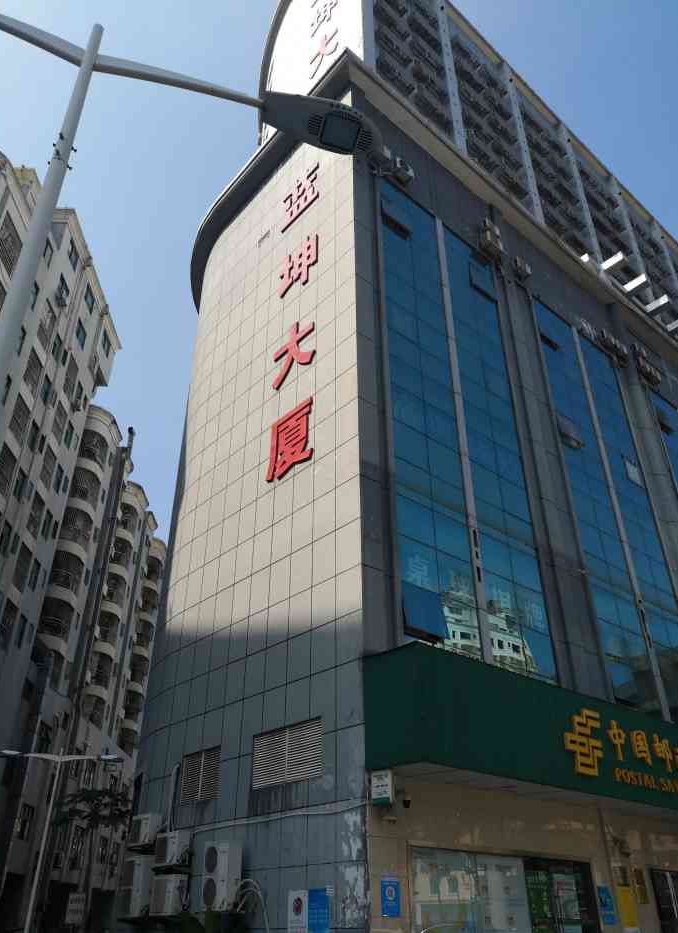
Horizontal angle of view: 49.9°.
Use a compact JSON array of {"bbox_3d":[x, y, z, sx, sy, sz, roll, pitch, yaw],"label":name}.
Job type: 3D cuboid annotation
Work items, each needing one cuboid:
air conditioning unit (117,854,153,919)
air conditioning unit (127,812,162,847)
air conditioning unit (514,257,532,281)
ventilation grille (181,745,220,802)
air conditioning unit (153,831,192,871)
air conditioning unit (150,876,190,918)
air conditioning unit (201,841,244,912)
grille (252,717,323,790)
[{"bbox_3d":[-4.780,9.855,17.063,0.330,1.210,0.940,25,-40,-34],"label":"air conditioning unit"},{"bbox_3d":[-4.719,8.811,17.651,0.320,0.620,0.870,25,-40,-34],"label":"air conditioning unit"},{"bbox_3d":[7.121,-7.657,28.145,0.780,0.560,0.290,25,-40,-34],"label":"air conditioning unit"},{"bbox_3d":[-3.255,7.261,17.120,0.100,1.079,1.692,25,-40,-34],"label":"ventilation grille"},{"bbox_3d":[-3.729,8.654,16.402,0.330,0.690,0.920,25,-40,-34],"label":"air conditioning unit"},{"bbox_3d":[-3.690,9.373,15.884,0.340,0.720,0.940,25,-40,-34],"label":"air conditioning unit"},{"bbox_3d":[-2.361,8.313,14.758,0.340,1.200,0.940,25,-40,-34],"label":"air conditioning unit"},{"bbox_3d":[-1.095,5.943,15.033,0.100,1.100,2.359,25,-40,-34],"label":"grille"}]

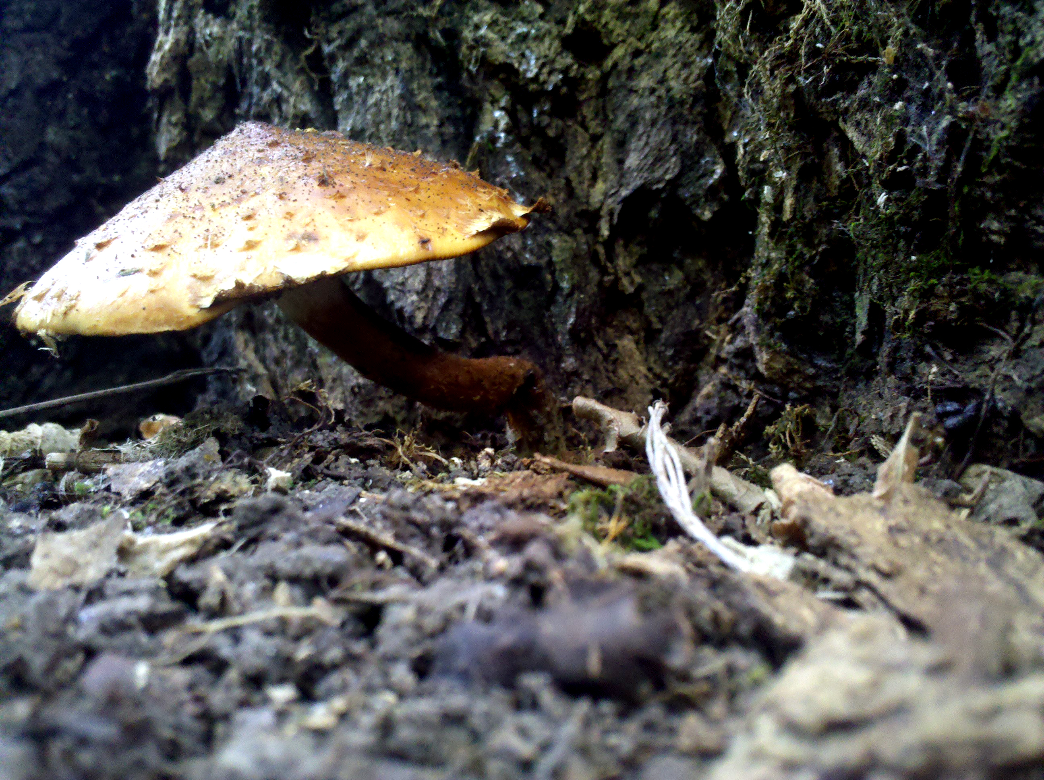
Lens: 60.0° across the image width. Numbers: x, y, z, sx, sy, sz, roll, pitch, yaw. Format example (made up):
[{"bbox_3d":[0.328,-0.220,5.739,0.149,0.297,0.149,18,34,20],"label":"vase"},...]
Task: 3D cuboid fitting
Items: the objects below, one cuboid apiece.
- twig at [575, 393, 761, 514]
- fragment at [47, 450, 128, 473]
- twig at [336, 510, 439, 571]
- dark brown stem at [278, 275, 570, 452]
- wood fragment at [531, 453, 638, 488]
[{"bbox_3d":[0.030,0.013,0.195,0.006,0.007,0.054,-5,23,-43],"label":"twig"},{"bbox_3d":[-0.098,0.016,0.205,0.018,0.004,0.004,-1,5,-16],"label":"fragment"},{"bbox_3d":[-0.020,0.023,0.136,0.022,0.002,0.002,14,13,36],"label":"twig"},{"bbox_3d":[-0.024,-0.007,0.203,0.064,0.041,0.018,0,5,0],"label":"dark brown stem"},{"bbox_3d":[0.013,0.016,0.189,0.025,0.003,0.003,10,9,31],"label":"wood fragment"}]

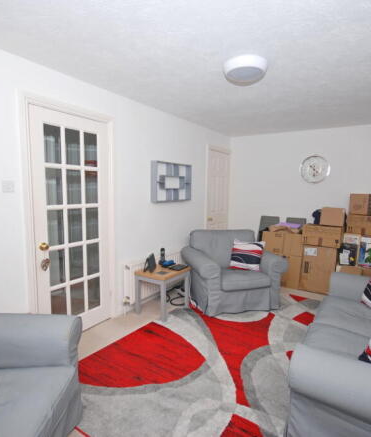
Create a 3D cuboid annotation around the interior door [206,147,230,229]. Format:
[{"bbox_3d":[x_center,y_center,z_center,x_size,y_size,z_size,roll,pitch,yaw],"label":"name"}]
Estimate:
[{"bbox_3d":[0.546,-0.118,4.734,0.060,2.060,0.800,6,8,35],"label":"interior door"}]

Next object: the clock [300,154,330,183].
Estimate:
[{"bbox_3d":[1.965,-0.754,4.142,0.420,0.420,0.050,6,8,35],"label":"clock"}]

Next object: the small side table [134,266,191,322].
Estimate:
[{"bbox_3d":[-0.238,0.836,3.210,0.420,0.475,0.560,6,8,35],"label":"small side table"}]

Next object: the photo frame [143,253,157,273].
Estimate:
[{"bbox_3d":[-0.396,0.503,3.089,0.085,0.162,0.185,3,7,12],"label":"photo frame"}]

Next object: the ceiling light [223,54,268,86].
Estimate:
[{"bbox_3d":[0.448,-1.094,2.023,0.315,0.085,0.315,1,7,0],"label":"ceiling light"}]

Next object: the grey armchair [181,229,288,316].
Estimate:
[{"bbox_3d":[0.590,0.640,3.523,1.020,0.840,0.900,0,7,-12],"label":"grey armchair"}]

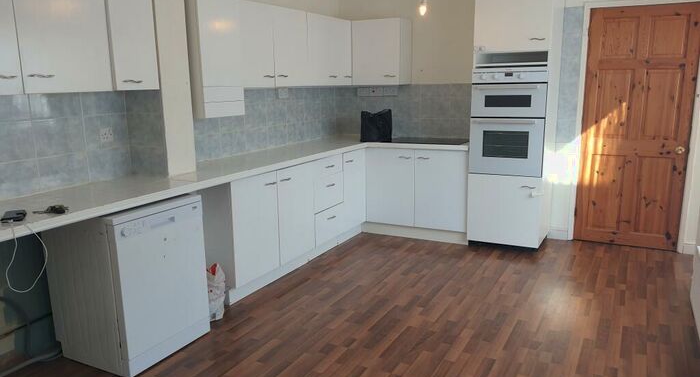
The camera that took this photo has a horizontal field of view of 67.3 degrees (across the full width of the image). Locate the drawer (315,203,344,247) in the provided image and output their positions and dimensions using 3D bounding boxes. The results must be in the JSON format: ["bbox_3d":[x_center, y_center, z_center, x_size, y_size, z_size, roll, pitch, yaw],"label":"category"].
[{"bbox_3d":[-0.400,0.287,4.641,0.525,0.286,0.487,5,13,28],"label":"drawer"}]

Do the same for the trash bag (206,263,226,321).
[{"bbox_3d":[-0.912,0.648,3.354,0.232,0.353,0.242,5,13,28],"label":"trash bag"}]

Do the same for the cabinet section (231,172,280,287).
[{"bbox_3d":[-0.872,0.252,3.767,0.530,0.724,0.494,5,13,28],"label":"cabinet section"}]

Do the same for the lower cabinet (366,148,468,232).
[{"bbox_3d":[0.727,-0.047,5.106,0.982,0.723,0.576,5,13,28],"label":"lower cabinet"}]

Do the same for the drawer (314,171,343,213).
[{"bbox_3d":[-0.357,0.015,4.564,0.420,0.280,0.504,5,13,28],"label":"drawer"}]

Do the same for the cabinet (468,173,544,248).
[{"bbox_3d":[1.460,0.139,4.782,0.605,0.608,0.605,5,13,28],"label":"cabinet"}]

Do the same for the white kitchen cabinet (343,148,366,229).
[{"bbox_3d":[-0.204,-0.014,5.019,0.576,0.723,0.460,5,13,28],"label":"white kitchen cabinet"}]

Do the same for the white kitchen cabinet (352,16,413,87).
[{"bbox_3d":[0.319,-1.339,5.222,0.514,0.613,0.296,5,13,28],"label":"white kitchen cabinet"}]

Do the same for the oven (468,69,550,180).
[{"bbox_3d":[1.434,-0.594,4.614,0.603,0.895,0.575,5,13,28],"label":"oven"}]

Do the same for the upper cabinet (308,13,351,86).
[{"bbox_3d":[-0.316,-1.288,4.993,0.320,0.627,0.815,5,13,28],"label":"upper cabinet"}]

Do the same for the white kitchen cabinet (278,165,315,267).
[{"bbox_3d":[-0.656,0.160,4.185,0.576,0.723,0.496,5,13,28],"label":"white kitchen cabinet"}]

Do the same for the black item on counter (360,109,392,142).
[{"bbox_3d":[0.276,-0.601,5.049,0.283,0.309,0.162,3,12,19],"label":"black item on counter"}]

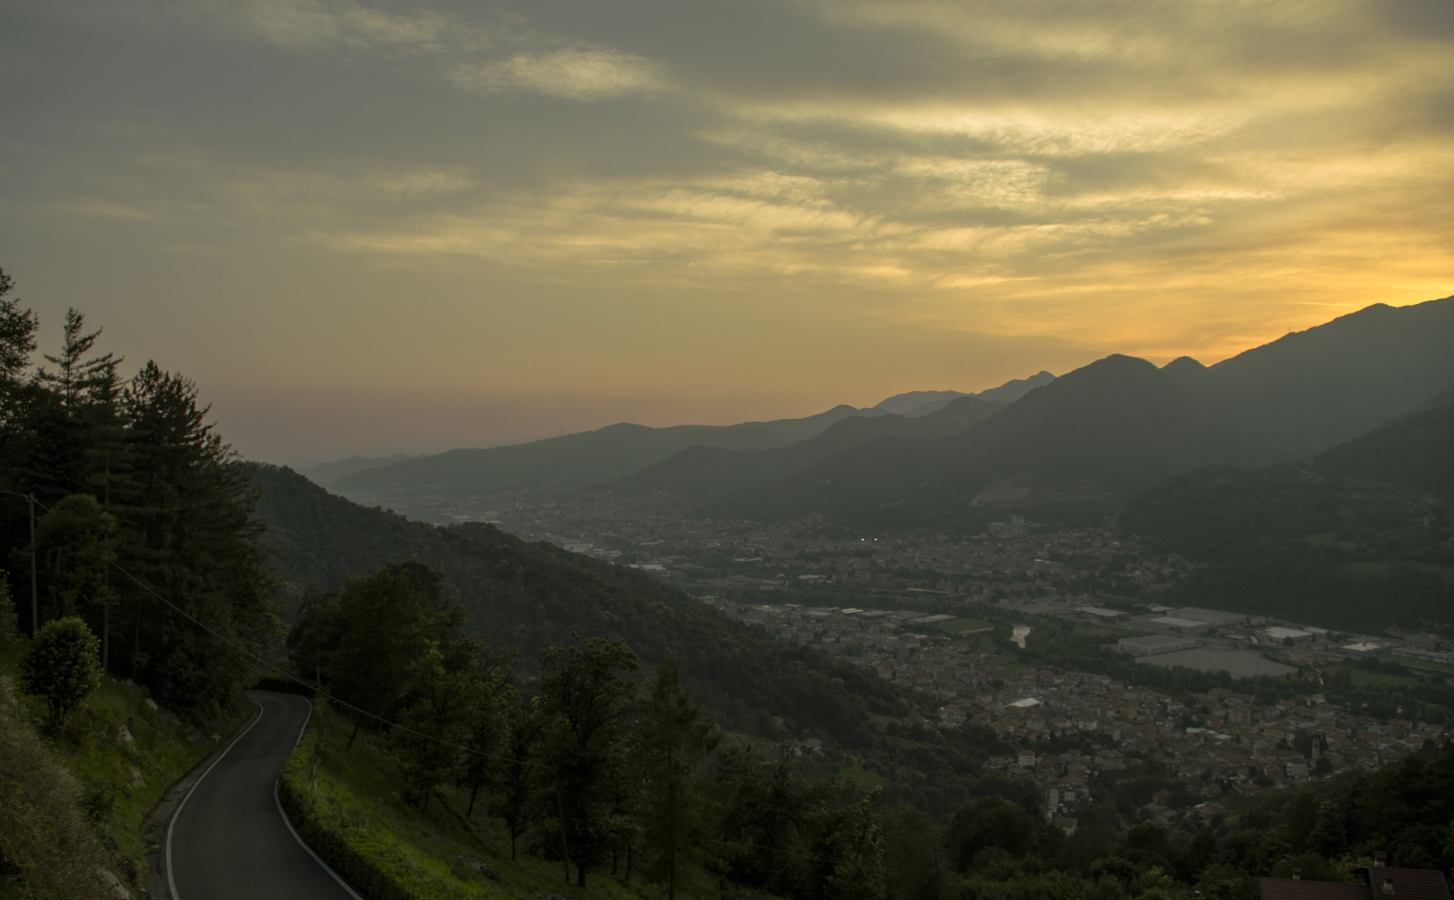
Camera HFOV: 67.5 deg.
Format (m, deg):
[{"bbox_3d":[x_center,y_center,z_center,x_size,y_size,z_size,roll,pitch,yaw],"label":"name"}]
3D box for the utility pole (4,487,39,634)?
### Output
[{"bbox_3d":[-33.768,5.702,53.000,0.230,7.200,0.230,-2,0,0],"label":"utility pole"}]

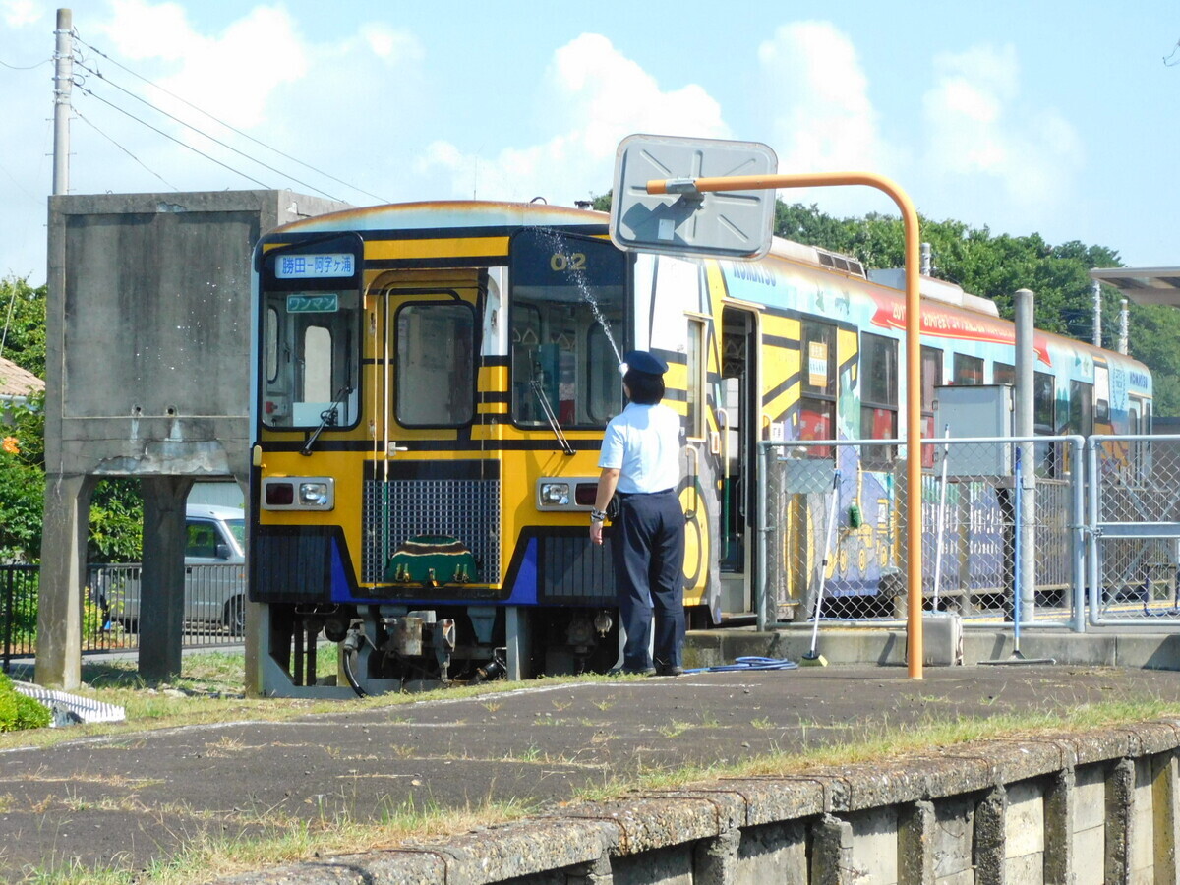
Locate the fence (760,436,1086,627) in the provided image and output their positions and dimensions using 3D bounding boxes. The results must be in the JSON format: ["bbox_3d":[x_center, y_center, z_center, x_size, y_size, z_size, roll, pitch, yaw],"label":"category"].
[{"bbox_3d":[2.003,0.562,21.800,2.030,1.180,0.070,0,-2,20],"label":"fence"}]

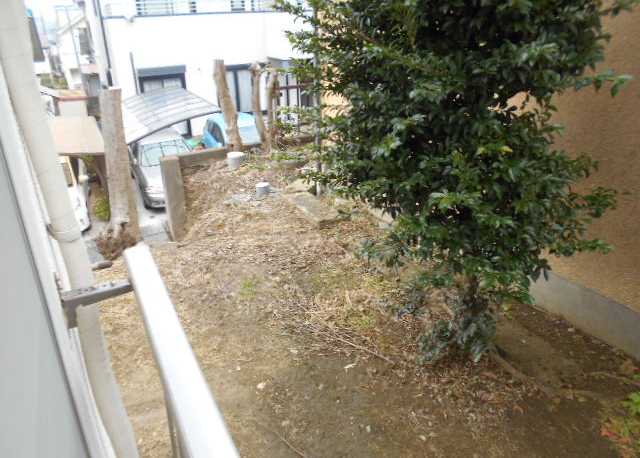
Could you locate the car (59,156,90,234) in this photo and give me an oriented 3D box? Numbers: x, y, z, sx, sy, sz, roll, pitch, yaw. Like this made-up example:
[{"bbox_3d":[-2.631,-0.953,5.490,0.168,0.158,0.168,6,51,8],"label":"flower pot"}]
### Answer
[{"bbox_3d":[-6.948,-1.102,12.271,1.600,1.520,3.800,-13,29,-25],"label":"car"}]

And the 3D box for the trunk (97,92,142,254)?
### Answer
[{"bbox_3d":[-2.487,-0.645,5.868,0.440,2.083,0.420,-7,26,-25],"label":"trunk"}]

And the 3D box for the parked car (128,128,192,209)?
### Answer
[{"bbox_3d":[-4.596,-1.969,14.042,1.700,1.470,4.350,-13,29,-25],"label":"parked car"}]

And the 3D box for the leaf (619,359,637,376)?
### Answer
[{"bbox_3d":[2.667,1.205,4.169,0.140,0.040,0.140,19,32,35],"label":"leaf"}]

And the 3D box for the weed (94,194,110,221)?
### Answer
[{"bbox_3d":[-5.434,-0.518,12.181,0.450,0.500,0.450,-13,29,-25],"label":"weed"}]

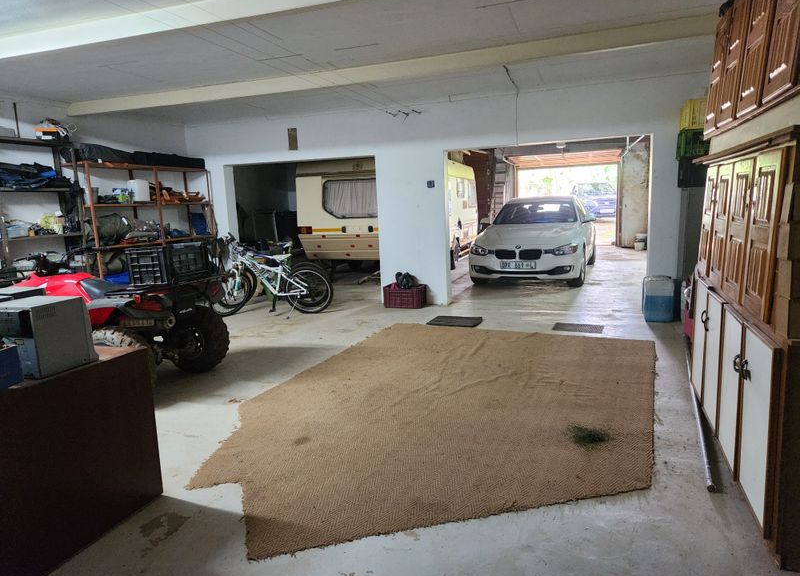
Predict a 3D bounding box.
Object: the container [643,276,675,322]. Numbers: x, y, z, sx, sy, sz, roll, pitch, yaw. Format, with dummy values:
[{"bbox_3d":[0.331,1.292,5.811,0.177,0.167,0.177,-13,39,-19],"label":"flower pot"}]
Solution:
[{"bbox_3d":[2.887,0.125,5.948,0.300,0.460,0.270,1,9,20],"label":"container"}]

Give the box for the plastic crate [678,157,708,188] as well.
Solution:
[{"bbox_3d":[3.129,-1.184,5.493,0.430,0.295,0.440,1,10,21],"label":"plastic crate"}]

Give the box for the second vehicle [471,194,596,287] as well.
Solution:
[{"bbox_3d":[2.658,-1.007,9.996,1.900,1.430,4.620,2,10,23],"label":"second vehicle"}]

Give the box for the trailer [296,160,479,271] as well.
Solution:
[{"bbox_3d":[0.181,-1.524,11.135,2.140,2.260,5.900,1,10,17],"label":"trailer"}]

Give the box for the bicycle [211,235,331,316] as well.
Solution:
[{"bbox_3d":[-1.736,-0.128,6.940,1.670,1.000,0.580,-2,9,2],"label":"bicycle"}]

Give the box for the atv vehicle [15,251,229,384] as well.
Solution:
[{"bbox_3d":[-2.603,0.245,4.483,2.020,1.120,1.150,1,10,20],"label":"atv vehicle"}]

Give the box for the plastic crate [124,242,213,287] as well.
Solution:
[{"bbox_3d":[-1.769,-0.205,4.128,0.320,0.270,0.560,-1,9,11],"label":"plastic crate"}]

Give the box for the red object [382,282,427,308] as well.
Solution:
[{"bbox_3d":[0.074,0.124,7.301,0.500,0.270,0.310,1,9,20],"label":"red object"}]

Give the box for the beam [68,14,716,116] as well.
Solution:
[{"bbox_3d":[-0.608,-2.016,5.084,6.850,0.155,0.080,1,9,20],"label":"beam"}]

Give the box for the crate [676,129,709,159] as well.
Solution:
[{"bbox_3d":[3.119,-1.470,5.446,0.430,0.295,0.440,1,10,21],"label":"crate"}]

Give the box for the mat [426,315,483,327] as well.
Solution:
[{"bbox_3d":[0.647,0.386,6.280,0.560,0.020,0.480,1,9,20],"label":"mat"}]

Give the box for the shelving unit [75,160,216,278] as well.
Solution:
[{"bbox_3d":[-3.331,-0.582,7.117,0.450,1.990,2.060,1,9,20],"label":"shelving unit"}]

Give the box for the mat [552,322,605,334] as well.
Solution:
[{"bbox_3d":[1.921,0.426,5.715,0.500,0.014,0.350,2,10,27],"label":"mat"}]

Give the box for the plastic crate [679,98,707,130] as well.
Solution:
[{"bbox_3d":[3.109,-1.754,5.400,0.430,0.285,0.440,1,10,21],"label":"plastic crate"}]

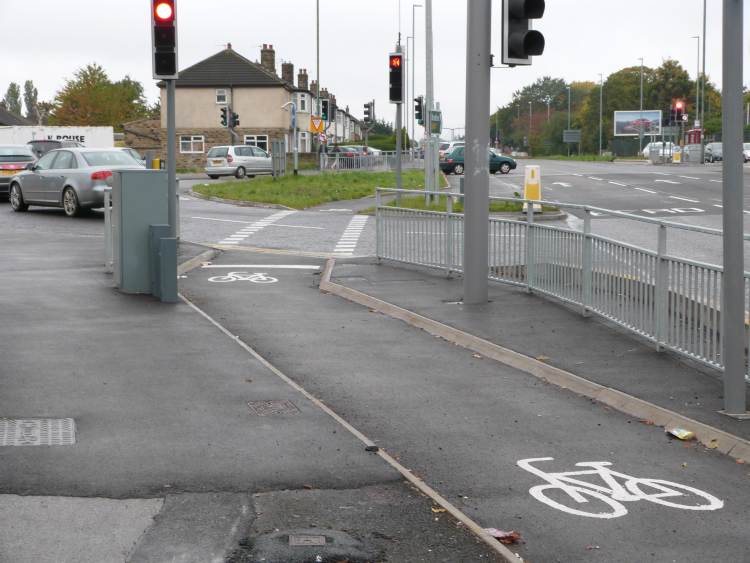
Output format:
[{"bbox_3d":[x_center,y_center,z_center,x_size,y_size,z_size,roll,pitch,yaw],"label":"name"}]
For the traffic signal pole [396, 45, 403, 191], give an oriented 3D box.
[{"bbox_3d":[0.606,-3.867,33.415,0.120,3.977,0.120,0,6,0],"label":"traffic signal pole"}]

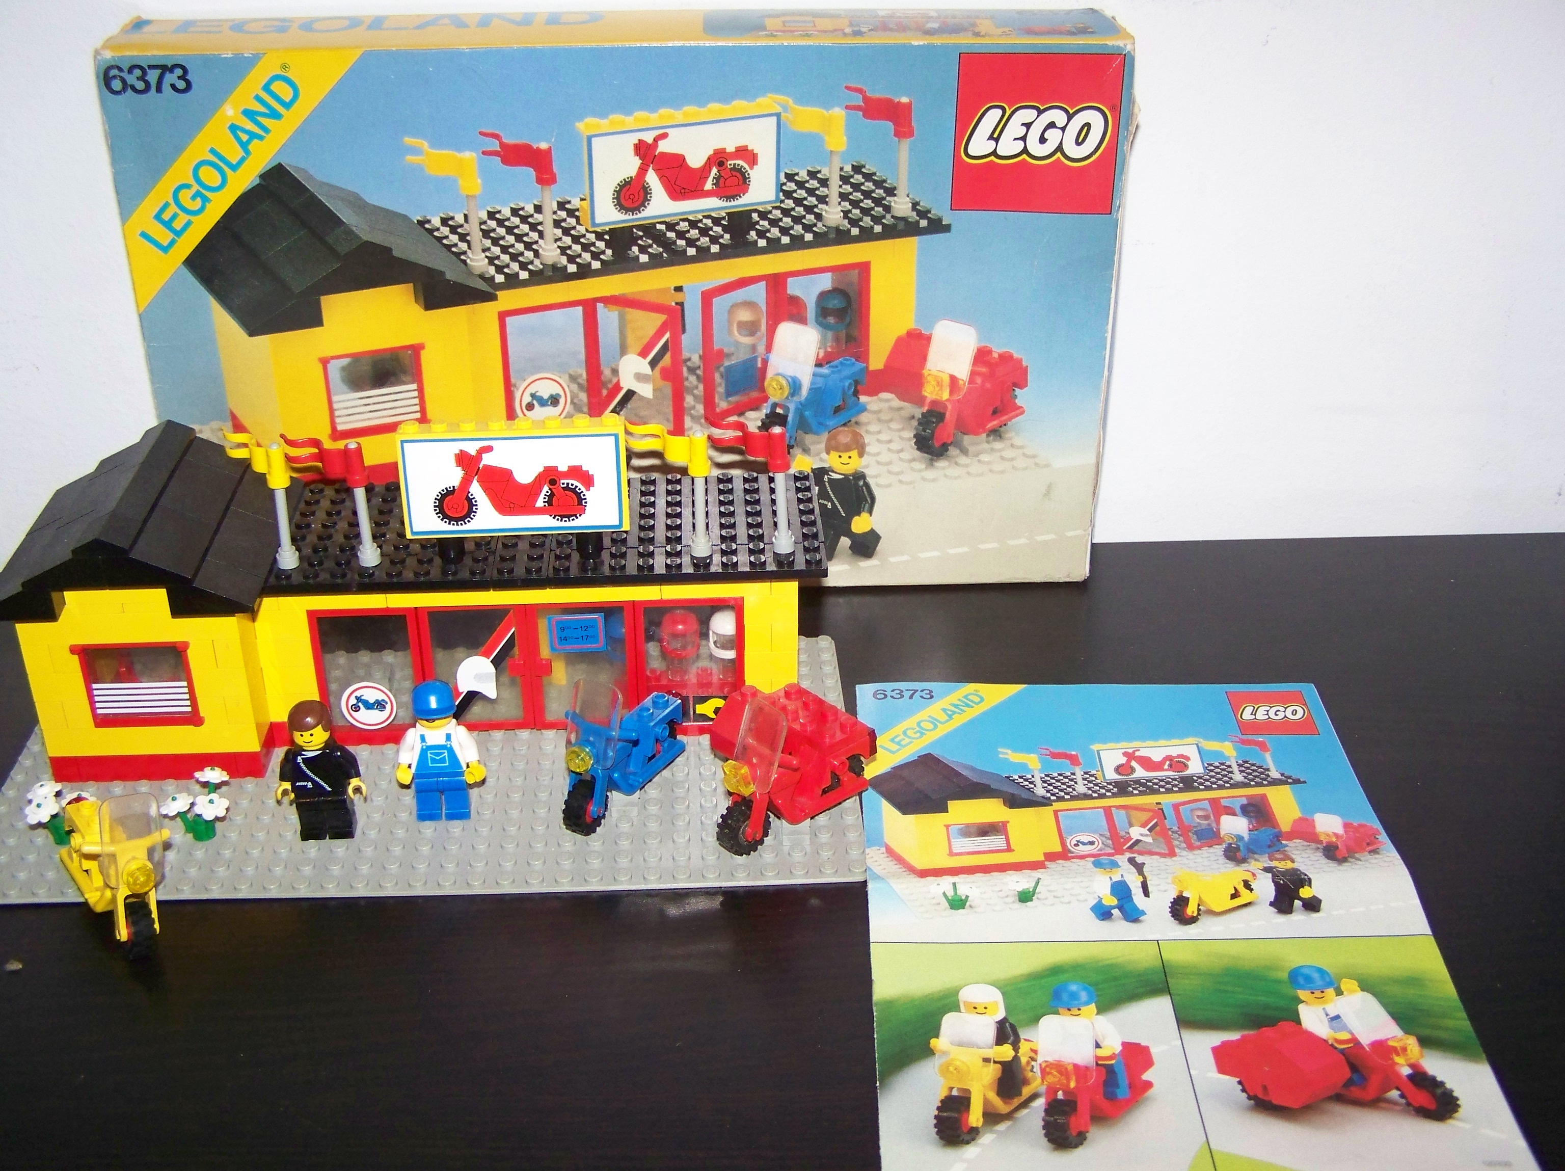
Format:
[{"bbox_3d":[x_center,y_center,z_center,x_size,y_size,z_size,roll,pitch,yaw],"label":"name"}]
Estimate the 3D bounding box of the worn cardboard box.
[{"bbox_3d":[-0.050,-0.093,0.587,0.314,0.188,0.054,-1,29,-2],"label":"worn cardboard box"}]

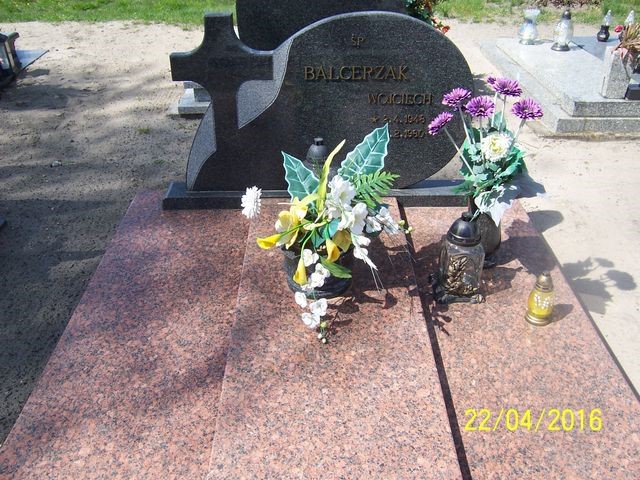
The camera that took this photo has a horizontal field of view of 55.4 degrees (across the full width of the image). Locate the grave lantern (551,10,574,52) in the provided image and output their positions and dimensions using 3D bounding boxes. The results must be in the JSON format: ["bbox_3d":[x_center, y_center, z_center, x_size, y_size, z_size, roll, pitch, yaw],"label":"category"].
[{"bbox_3d":[1.895,-1.630,4.720,0.148,0.291,0.148,-1,30,-1],"label":"grave lantern"}]

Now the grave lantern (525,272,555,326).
[{"bbox_3d":[0.610,0.154,1.679,0.078,0.155,0.078,-1,30,-1],"label":"grave lantern"}]

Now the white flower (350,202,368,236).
[{"bbox_3d":[0.123,-0.064,1.898,0.058,0.085,0.060,-1,30,0],"label":"white flower"}]

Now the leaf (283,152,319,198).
[{"bbox_3d":[-0.060,-0.195,1.869,0.085,0.169,0.040,-31,-5,-9],"label":"leaf"}]

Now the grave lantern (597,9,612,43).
[{"bbox_3d":[2.322,-1.731,4.933,0.100,0.238,0.100,-1,30,-1],"label":"grave lantern"}]

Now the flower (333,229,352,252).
[{"bbox_3d":[0.068,0.002,1.834,0.060,0.040,0.068,0,66,0],"label":"flower"}]

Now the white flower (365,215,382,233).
[{"bbox_3d":[0.169,-0.052,1.929,0.056,0.048,0.050,-1,30,0],"label":"white flower"}]

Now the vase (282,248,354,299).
[{"bbox_3d":[-0.006,0.081,1.921,0.205,0.131,0.205,0,31,-1],"label":"vase"}]

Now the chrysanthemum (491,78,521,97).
[{"bbox_3d":[0.586,-0.478,1.906,0.088,0.045,0.085,-1,30,0],"label":"chrysanthemum"}]

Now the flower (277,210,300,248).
[{"bbox_3d":[-0.090,-0.030,1.743,0.070,0.092,0.060,-1,30,-1],"label":"flower"}]

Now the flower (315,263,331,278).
[{"bbox_3d":[0.008,0.094,1.888,0.050,0.045,0.045,-1,30,0],"label":"flower"}]

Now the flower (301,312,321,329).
[{"bbox_3d":[-0.026,0.220,1.669,0.057,0.038,0.035,-1,30,-1],"label":"flower"}]

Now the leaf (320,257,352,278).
[{"bbox_3d":[0.052,0.087,1.931,0.110,0.050,0.060,16,34,26],"label":"leaf"}]

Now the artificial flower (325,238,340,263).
[{"bbox_3d":[0.040,0.033,1.933,0.050,0.072,0.055,-1,30,0],"label":"artificial flower"}]

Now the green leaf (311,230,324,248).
[{"bbox_3d":[-0.007,-0.002,1.825,0.045,0.030,0.060,0,66,0],"label":"green leaf"}]

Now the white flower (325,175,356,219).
[{"bbox_3d":[0.060,-0.121,1.692,0.085,0.100,0.070,-1,30,-1],"label":"white flower"}]

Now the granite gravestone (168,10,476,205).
[{"bbox_3d":[-0.008,-0.464,2.257,1.200,0.708,0.155,0,31,-1],"label":"granite gravestone"}]

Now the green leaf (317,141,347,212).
[{"bbox_3d":[0.034,-0.189,1.815,0.045,0.236,0.035,21,20,4],"label":"green leaf"}]

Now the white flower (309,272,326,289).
[{"bbox_3d":[-0.007,0.116,1.752,0.050,0.030,0.045,0,63,0],"label":"white flower"}]

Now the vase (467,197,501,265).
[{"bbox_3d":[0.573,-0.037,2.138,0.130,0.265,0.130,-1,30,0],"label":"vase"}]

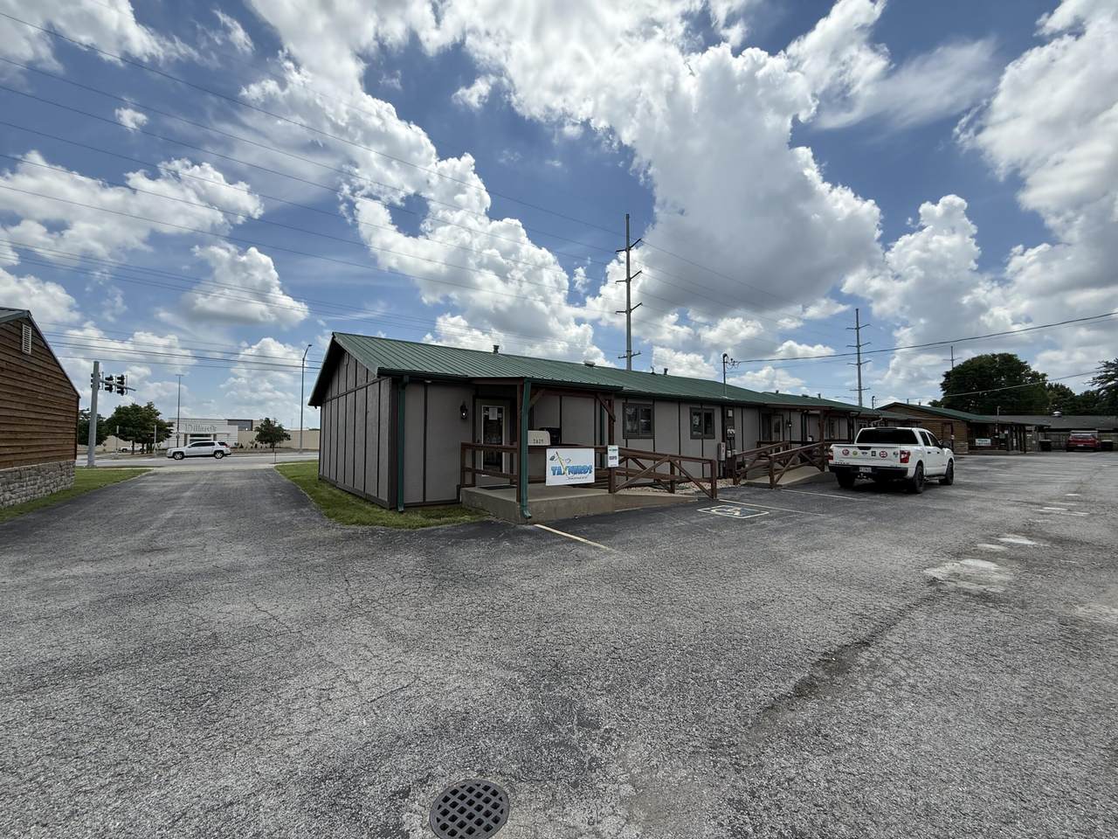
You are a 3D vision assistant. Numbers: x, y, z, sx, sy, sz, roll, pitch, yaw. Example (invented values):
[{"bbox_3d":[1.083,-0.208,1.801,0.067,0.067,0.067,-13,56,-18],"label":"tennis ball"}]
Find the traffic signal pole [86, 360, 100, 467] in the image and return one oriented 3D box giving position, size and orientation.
[{"bbox_3d":[-28.569,-0.371,27.789,0.400,6.490,0.400,2,-3,-36],"label":"traffic signal pole"}]

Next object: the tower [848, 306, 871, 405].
[{"bbox_3d":[60.206,-8.308,91.142,0.800,28.190,4.200,2,-3,-36],"label":"tower"}]

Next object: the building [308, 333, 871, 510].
[{"bbox_3d":[5.341,0.163,21.470,29.150,4.600,10.650,2,-3,-36],"label":"building"}]

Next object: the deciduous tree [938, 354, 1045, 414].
[{"bbox_3d":[73.178,-3.296,76.322,13.300,15.600,13.300,-3,-4,44],"label":"deciduous tree"}]

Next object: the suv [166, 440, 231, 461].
[{"bbox_3d":[-33.593,2.848,42.193,4.700,1.700,1.850,2,-3,-36],"label":"suv"}]

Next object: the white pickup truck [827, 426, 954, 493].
[{"bbox_3d":[11.237,1.261,15.020,5.800,1.930,2.050,2,-3,-38],"label":"white pickup truck"}]

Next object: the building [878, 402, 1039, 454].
[{"bbox_3d":[33.294,0.852,40.360,15.700,4.050,9.800,2,-3,-36],"label":"building"}]

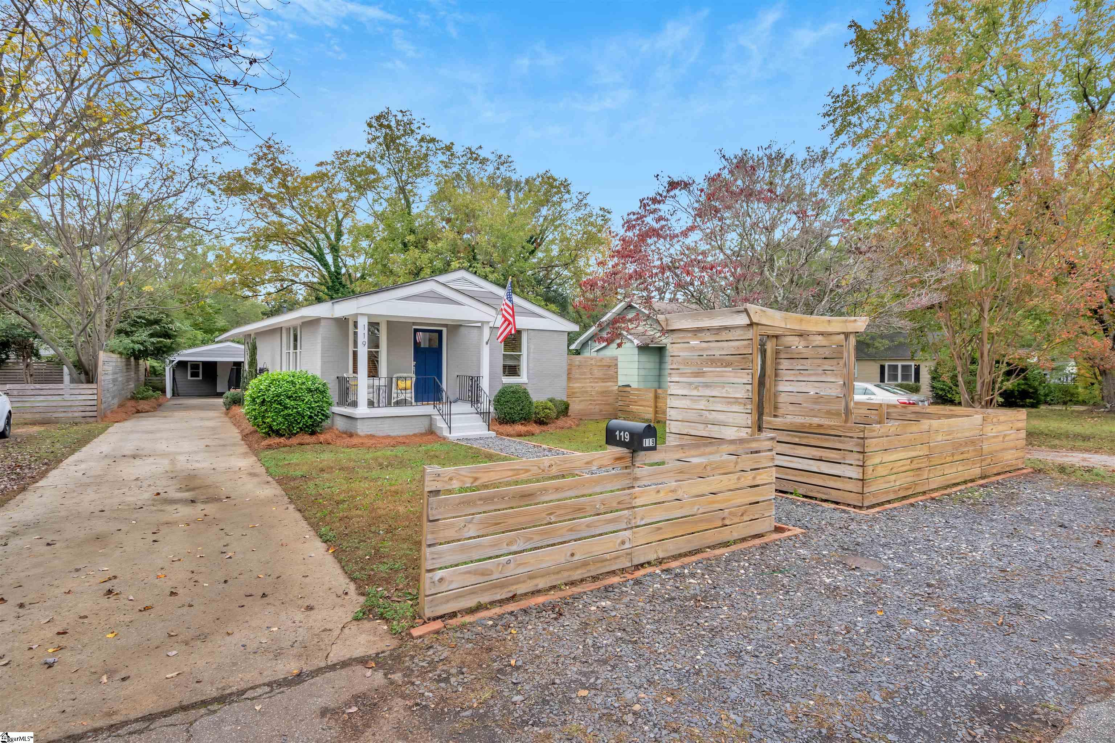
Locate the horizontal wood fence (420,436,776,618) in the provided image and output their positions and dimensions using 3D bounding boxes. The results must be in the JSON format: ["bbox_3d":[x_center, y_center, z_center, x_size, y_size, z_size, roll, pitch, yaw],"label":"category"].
[{"bbox_3d":[0.691,1.148,4.823,3.900,0.975,0.110,0,0,-35],"label":"horizontal wood fence"}]

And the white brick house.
[{"bbox_3d":[-6.169,-0.742,20.165,8.440,4.400,16.000,0,0,-38],"label":"white brick house"}]

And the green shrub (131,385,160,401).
[{"bbox_3d":[-17.888,0.974,24.200,1.100,0.720,1.050,0,0,-38],"label":"green shrub"}]

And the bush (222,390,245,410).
[{"bbox_3d":[-11.992,1.018,20.600,0.820,0.760,0.820,0,0,-38],"label":"bush"}]

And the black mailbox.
[{"bbox_3d":[0.631,0.537,4.782,0.165,0.220,0.490,0,0,-34],"label":"black mailbox"}]

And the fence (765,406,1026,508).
[{"bbox_3d":[5.532,1.159,8.960,5.240,1.000,1.600,0,0,-33],"label":"fence"}]

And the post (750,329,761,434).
[{"bbox_3d":[2.144,0.562,6.030,0.095,2.130,0.095,0,0,-34],"label":"post"}]

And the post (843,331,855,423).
[{"bbox_3d":[3.717,0.574,7.100,0.095,2.130,0.095,0,0,-34],"label":"post"}]

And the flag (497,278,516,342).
[{"bbox_3d":[-1.215,-1.486,13.400,0.250,1.550,0.700,0,0,-38],"label":"flag"}]

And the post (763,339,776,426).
[{"bbox_3d":[3.037,0.564,7.980,0.095,2.130,0.095,0,0,-34],"label":"post"}]

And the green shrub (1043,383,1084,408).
[{"bbox_3d":[24.969,1.190,27.500,1.650,1.250,1.600,0,0,-34],"label":"green shrub"}]

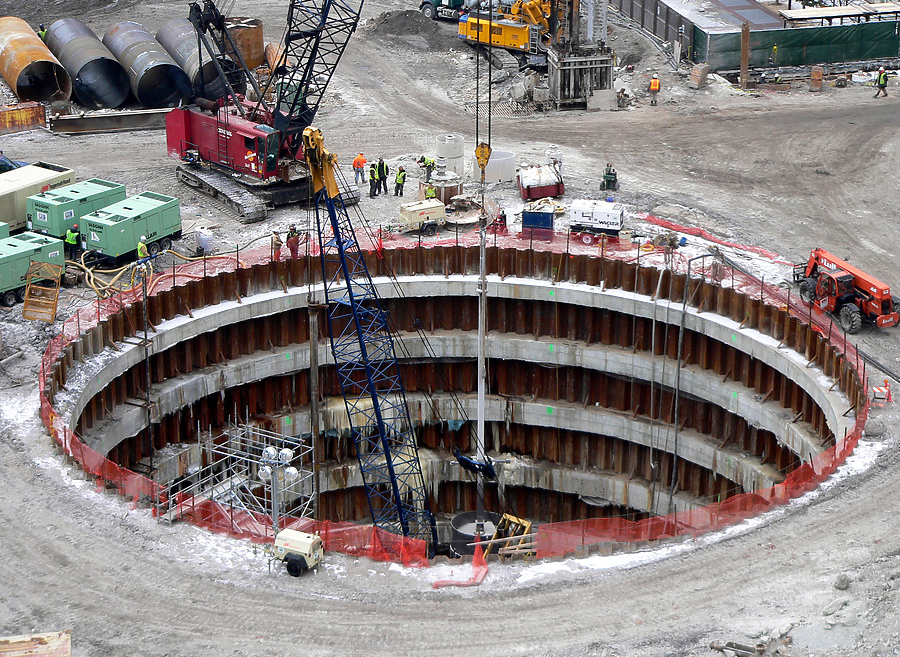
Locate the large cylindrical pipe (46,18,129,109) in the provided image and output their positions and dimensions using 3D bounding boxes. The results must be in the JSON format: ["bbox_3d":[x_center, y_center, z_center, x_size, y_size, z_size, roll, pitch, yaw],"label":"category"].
[{"bbox_3d":[-22.161,-16.187,137.867,3.100,3.100,10.350,-7,22,-18],"label":"large cylindrical pipe"}]

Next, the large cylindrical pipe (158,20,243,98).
[{"bbox_3d":[-15.308,-16.315,138.259,3.100,3.100,10.200,-7,22,-18],"label":"large cylindrical pipe"}]

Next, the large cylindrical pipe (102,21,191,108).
[{"bbox_3d":[-18.413,-15.857,137.031,3.100,3.100,11.100,-7,22,-18],"label":"large cylindrical pipe"}]

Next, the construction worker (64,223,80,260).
[{"bbox_3d":[-18.050,-4.135,108.145,0.650,1.770,0.500,8,22,19],"label":"construction worker"}]

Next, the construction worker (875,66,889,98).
[{"bbox_3d":[25.594,-14.563,133.837,0.750,1.820,0.600,-15,26,-35],"label":"construction worker"}]

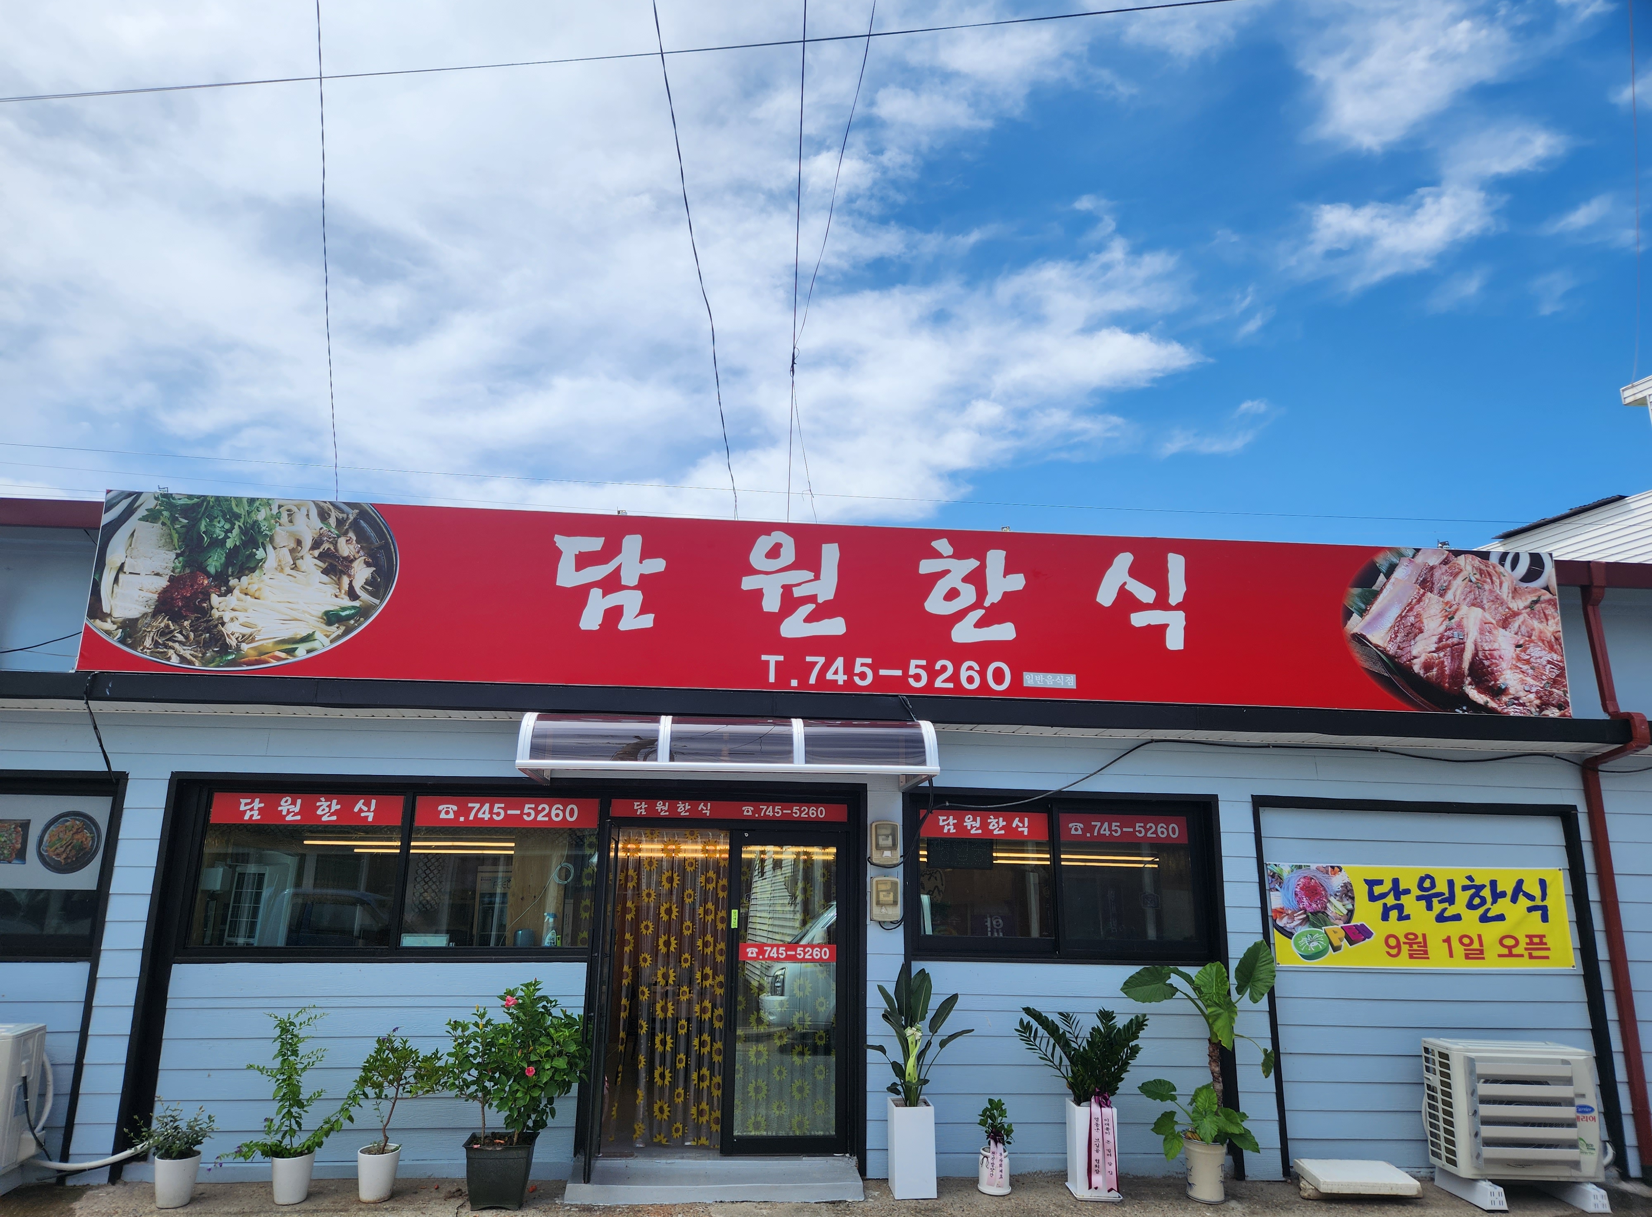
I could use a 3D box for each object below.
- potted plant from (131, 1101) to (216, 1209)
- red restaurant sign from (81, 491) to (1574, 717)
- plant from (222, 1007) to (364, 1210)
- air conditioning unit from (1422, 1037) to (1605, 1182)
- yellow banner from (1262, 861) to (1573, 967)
[{"bbox_3d":[-3.474,2.866,5.817,0.427,0.478,0.380,2,-13,-5],"label":"potted plant"},{"bbox_3d":[0.263,0.017,6.672,8.888,1.068,0.150,2,-13,-5],"label":"red restaurant sign"},{"bbox_3d":[-2.994,2.799,6.203,0.665,1.010,0.460,2,-14,-5],"label":"plant"},{"bbox_3d":[4.020,2.938,6.446,0.862,0.680,0.310,2,-13,-5],"label":"air conditioning unit"},{"bbox_3d":[4.046,2.085,7.423,2.135,0.661,0.020,2,-14,-5],"label":"yellow banner"}]

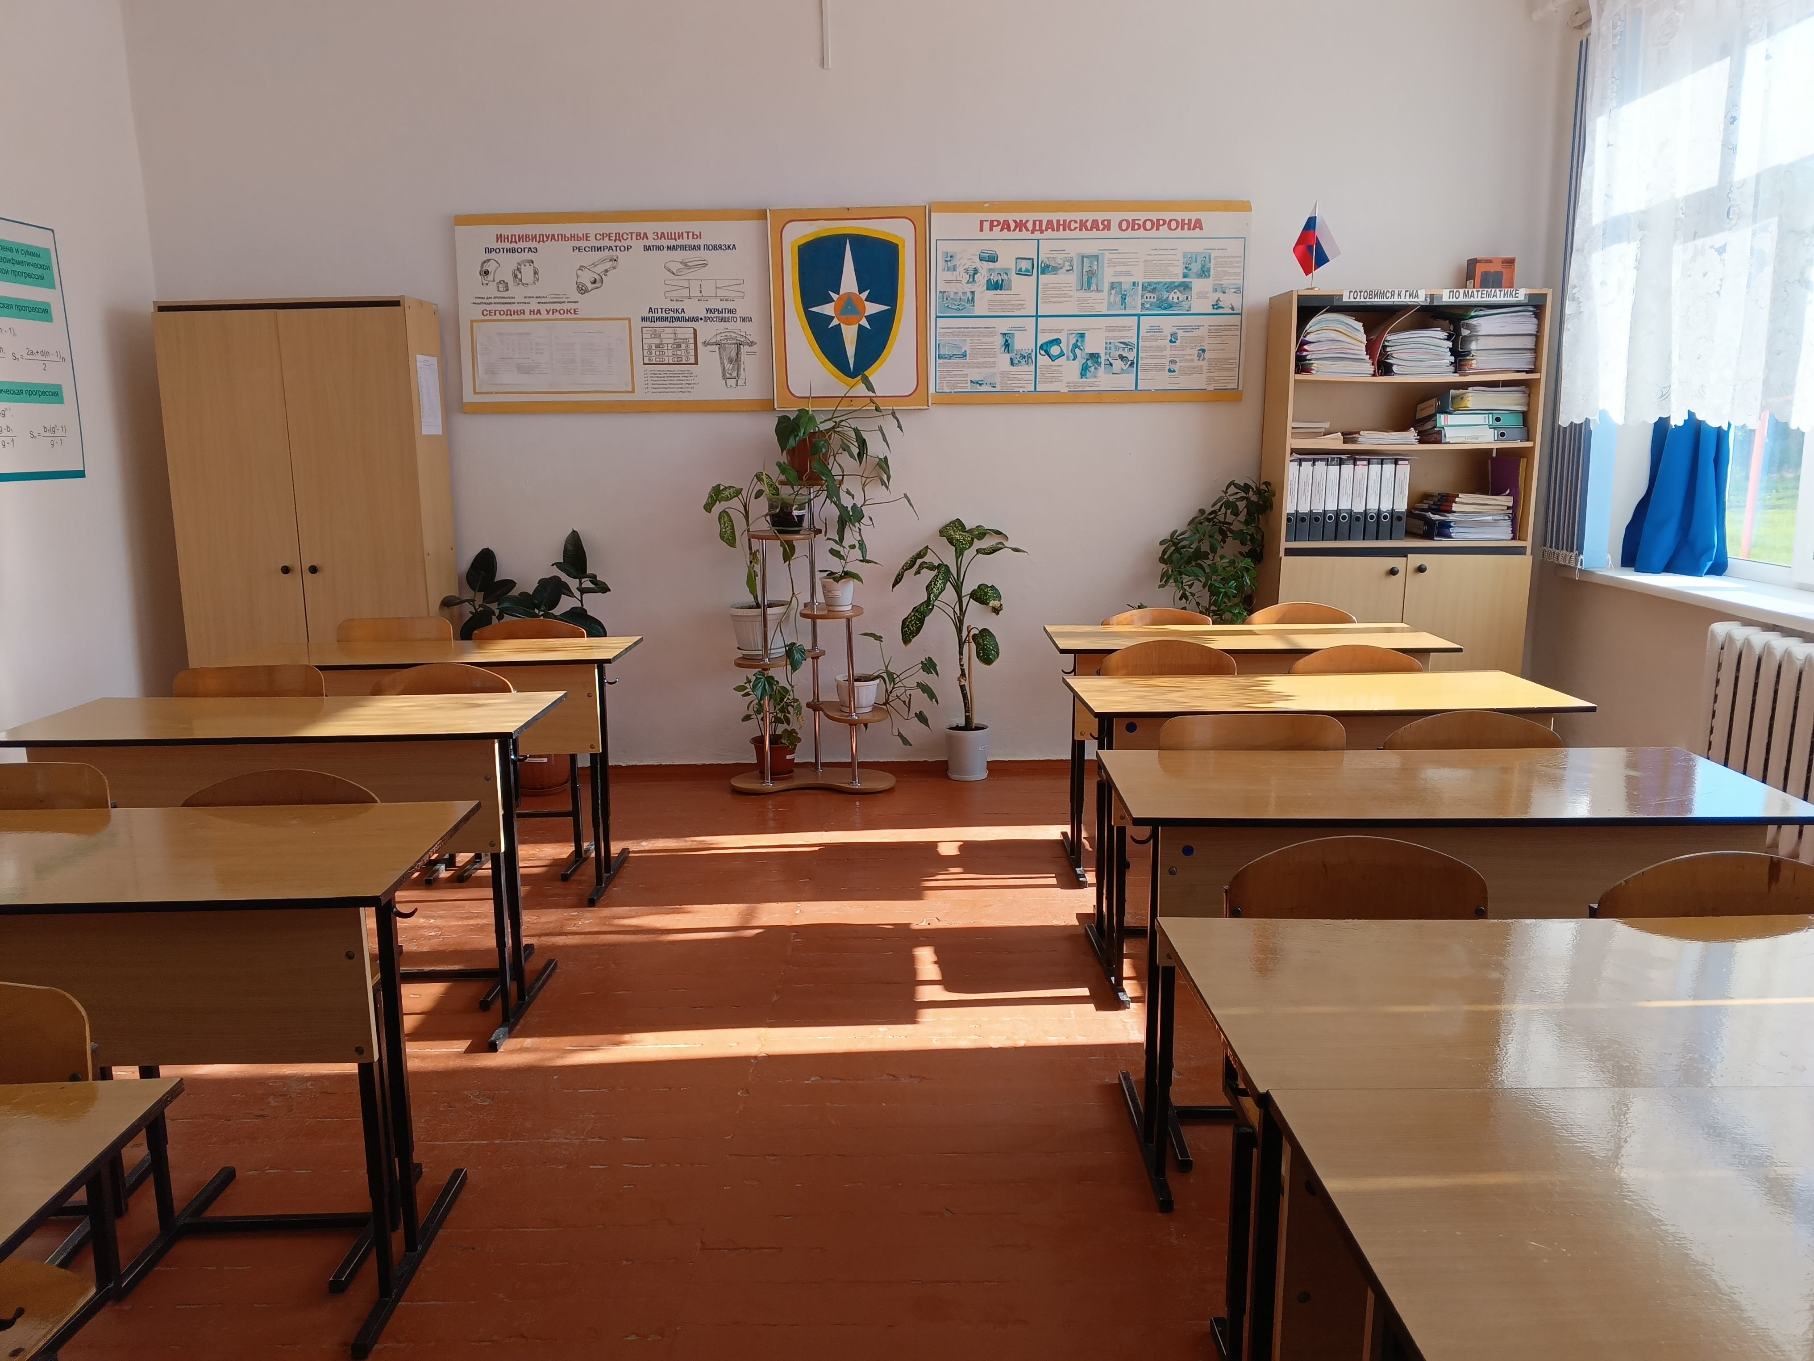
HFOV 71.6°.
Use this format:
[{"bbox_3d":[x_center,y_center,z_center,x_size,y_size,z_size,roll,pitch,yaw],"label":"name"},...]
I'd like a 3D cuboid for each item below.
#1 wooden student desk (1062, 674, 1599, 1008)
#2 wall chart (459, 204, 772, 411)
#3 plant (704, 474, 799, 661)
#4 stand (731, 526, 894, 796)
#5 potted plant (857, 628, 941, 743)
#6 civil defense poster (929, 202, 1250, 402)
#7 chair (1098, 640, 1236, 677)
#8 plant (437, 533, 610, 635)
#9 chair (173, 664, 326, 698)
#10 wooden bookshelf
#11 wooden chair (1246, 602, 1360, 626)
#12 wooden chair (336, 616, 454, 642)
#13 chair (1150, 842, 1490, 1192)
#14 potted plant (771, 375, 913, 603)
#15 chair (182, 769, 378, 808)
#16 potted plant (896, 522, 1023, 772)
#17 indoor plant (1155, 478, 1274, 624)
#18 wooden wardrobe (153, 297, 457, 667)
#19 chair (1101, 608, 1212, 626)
[{"bbox_3d":[1.045,0.403,3.298,1.200,0.766,0.500,0,10,-1],"label":"wooden student desk"},{"bbox_3d":[-1.168,-1.464,5.035,1.243,0.767,0.030,-1,11,-1],"label":"wall chart"},{"bbox_3d":[-0.627,-0.454,5.069,0.400,0.750,0.360,0,10,0],"label":"plant"},{"bbox_3d":[-0.388,-0.143,5.059,0.680,1.170,0.290,-1,11,-1],"label":"stand"},{"bbox_3d":[-0.070,0.032,5.125,0.400,0.470,0.340,0,10,0],"label":"potted plant"},{"bbox_3d":[0.728,-1.508,5.045,1.268,0.780,0.030,-1,11,-1],"label":"civil defense poster"},{"bbox_3d":[0.757,0.328,3.533,0.420,0.835,0.470,0,10,0],"label":"chair"},{"bbox_3d":[-1.510,-0.053,5.068,0.650,1.070,0.520,0,10,0],"label":"plant"},{"bbox_3d":[-1.768,0.395,3.259,0.420,0.825,0.470,0,10,0],"label":"chair"},{"bbox_3d":[1.932,-0.521,5.049,0.950,1.960,0.360,0,10,0],"label":"wooden bookshelf"},{"bbox_3d":[1.347,0.183,4.183,0.410,0.830,0.460,-1,11,0],"label":"wooden chair"},{"bbox_3d":[-1.764,0.221,4.223,0.420,0.830,0.470,0,10,0],"label":"wooden chair"},{"bbox_3d":[0.681,0.665,1.770,0.400,0.810,0.460,-1,11,0],"label":"chair"},{"bbox_3d":[-0.257,-0.735,4.940,0.530,0.880,0.380,-1,11,-1],"label":"potted plant"},{"bbox_3d":[-1.180,0.596,2.242,0.400,0.800,0.450,-1,11,-1],"label":"chair"},{"bbox_3d":[0.212,-0.113,5.101,0.515,1.085,0.420,-1,11,-1],"label":"potted plant"},{"bbox_3d":[1.223,-0.227,5.020,0.450,1.150,0.420,-1,11,-1],"label":"indoor plant"},{"bbox_3d":[-2.312,-0.498,4.997,0.930,1.925,0.360,-1,11,-1],"label":"wooden wardrobe"},{"bbox_3d":[0.883,0.188,4.321,0.420,0.832,0.470,0,10,0],"label":"chair"}]

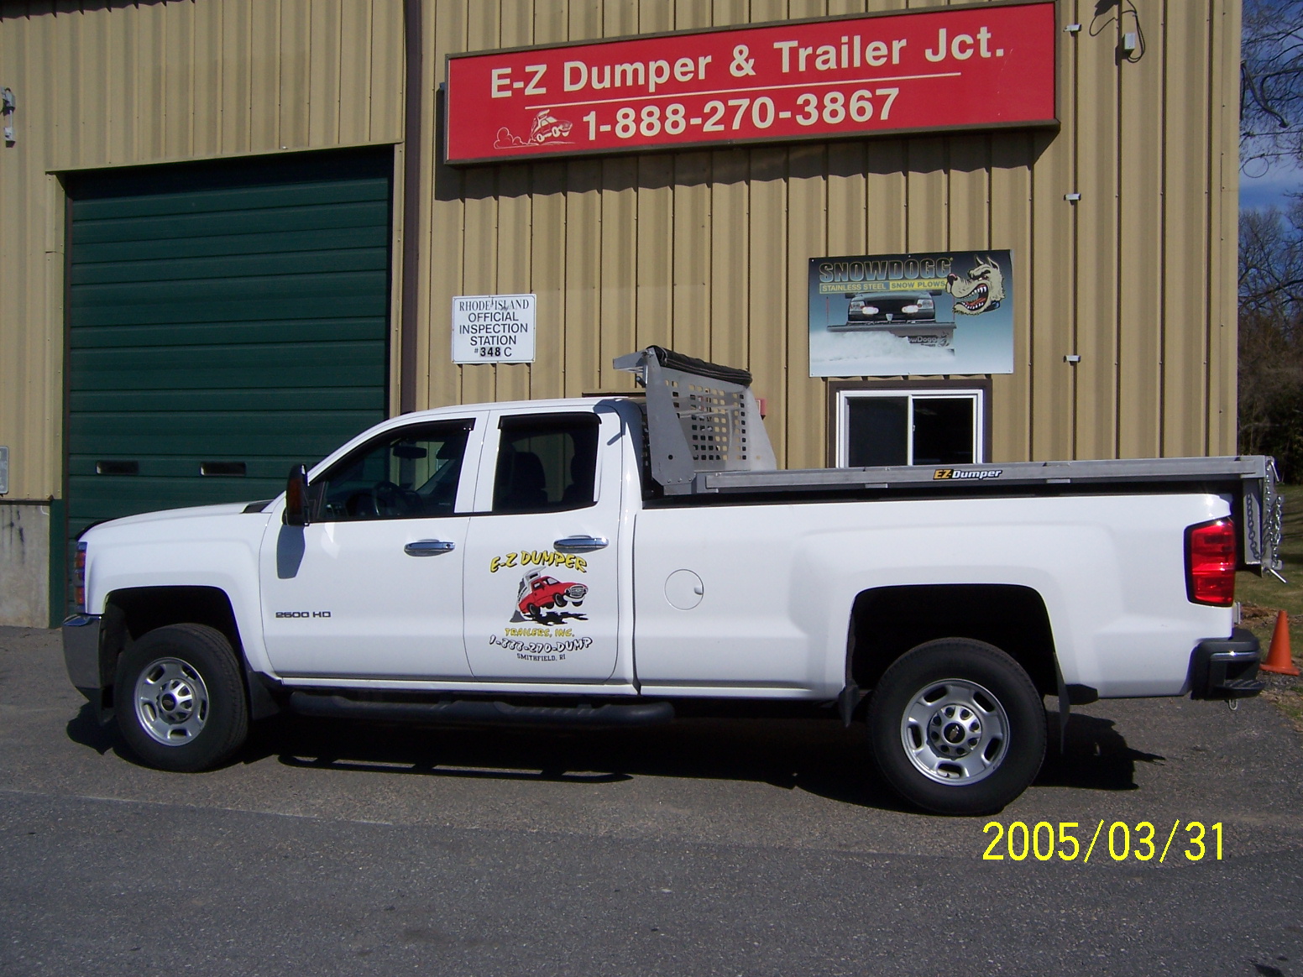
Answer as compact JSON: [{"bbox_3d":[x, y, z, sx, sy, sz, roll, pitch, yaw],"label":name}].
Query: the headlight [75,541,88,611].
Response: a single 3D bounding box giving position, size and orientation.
[{"bbox_3d":[-3.115,0.484,6.977,0.240,0.385,0.420,-1,-1,16],"label":"headlight"}]

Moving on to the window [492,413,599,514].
[{"bbox_3d":[-0.533,-0.121,6.148,0.535,0.525,0.060,-1,-19,16],"label":"window"}]

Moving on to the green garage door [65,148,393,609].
[{"bbox_3d":[-3.905,-0.843,11.335,3.520,4.260,0.080,0,1,17],"label":"green garage door"}]

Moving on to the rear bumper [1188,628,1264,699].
[{"bbox_3d":[2.667,0.741,6.053,0.320,0.280,1.950,-1,-1,16],"label":"rear bumper"}]

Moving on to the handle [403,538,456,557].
[{"bbox_3d":[-1.085,0.289,6.077,0.275,0.080,0.065,-1,1,17],"label":"handle"}]

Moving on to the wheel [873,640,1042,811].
[{"bbox_3d":[1.354,1.059,5.526,0.780,0.775,0.250,-1,-1,16],"label":"wheel"}]

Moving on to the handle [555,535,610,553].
[{"bbox_3d":[-0.338,0.266,5.894,0.270,0.078,0.055,-1,-1,16],"label":"handle"}]

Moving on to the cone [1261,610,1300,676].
[{"bbox_3d":[4.558,1.114,9.000,0.280,0.460,0.280,0,1,17],"label":"cone"}]

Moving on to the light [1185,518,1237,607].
[{"bbox_3d":[2.350,0.306,5.240,0.200,0.385,0.200,-1,-1,16],"label":"light"}]

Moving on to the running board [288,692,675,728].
[{"bbox_3d":[-0.861,1.075,6.094,2.050,0.120,0.170,-1,1,17],"label":"running board"}]

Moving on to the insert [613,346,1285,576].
[{"bbox_3d":[1.456,-0.161,6.370,2.840,1.100,1.870,-1,1,17],"label":"insert"}]

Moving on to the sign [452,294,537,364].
[{"bbox_3d":[-1.310,-1.325,10.330,0.750,0.557,0.015,0,-1,15],"label":"sign"}]

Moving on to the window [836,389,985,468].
[{"bbox_3d":[1.944,-0.317,9.388,1.100,0.850,0.100,0,1,17],"label":"window"}]

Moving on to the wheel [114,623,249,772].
[{"bbox_3d":[-2.493,1.123,6.658,0.800,0.800,0.260,-1,1,18],"label":"wheel"}]

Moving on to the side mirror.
[{"bbox_3d":[-1.755,0.031,6.180,0.150,0.315,0.250,-1,-1,4],"label":"side mirror"}]

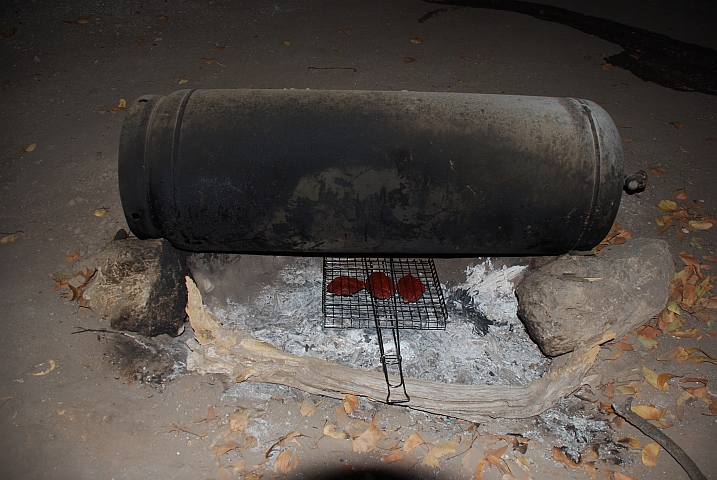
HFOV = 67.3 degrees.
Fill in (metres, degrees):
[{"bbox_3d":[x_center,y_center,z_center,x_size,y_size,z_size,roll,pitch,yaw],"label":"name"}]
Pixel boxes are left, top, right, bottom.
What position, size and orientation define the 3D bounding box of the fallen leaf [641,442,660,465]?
[{"bbox_3d":[0.649,0.477,1.197,0.045,0.012,0.057,35,54,29],"label":"fallen leaf"}]

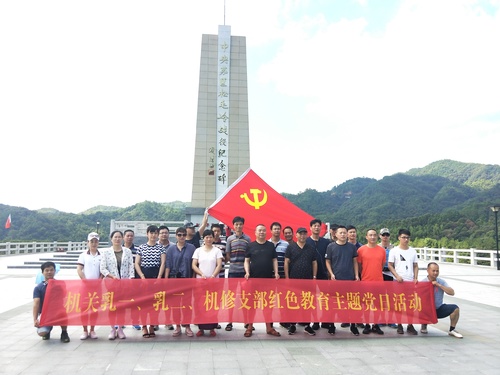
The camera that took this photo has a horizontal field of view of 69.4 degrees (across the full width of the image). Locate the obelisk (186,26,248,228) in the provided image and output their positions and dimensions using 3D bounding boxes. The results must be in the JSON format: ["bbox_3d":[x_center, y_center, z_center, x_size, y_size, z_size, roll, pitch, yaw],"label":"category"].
[{"bbox_3d":[-2.598,-5.040,34.112,5.900,19.200,4.800,1,-8,-6],"label":"obelisk"}]

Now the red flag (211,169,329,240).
[{"bbox_3d":[0.315,0.480,6.500,1.750,1.150,0.200,41,-6,6],"label":"red flag"}]

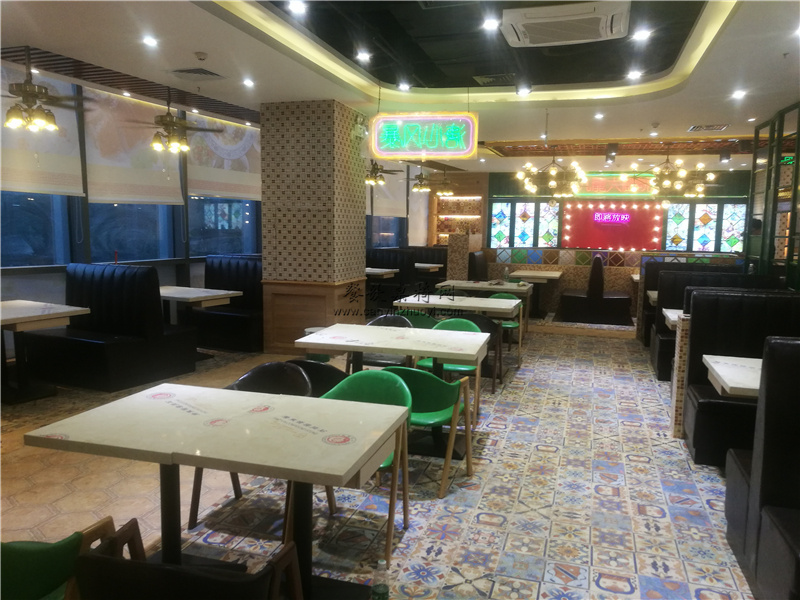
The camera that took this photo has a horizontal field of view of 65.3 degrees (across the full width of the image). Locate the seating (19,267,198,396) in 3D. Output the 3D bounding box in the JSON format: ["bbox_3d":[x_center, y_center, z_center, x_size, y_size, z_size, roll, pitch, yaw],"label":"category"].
[{"bbox_3d":[-2.880,0.204,6.245,1.060,1.130,1.020,3,7,22],"label":"seating"}]

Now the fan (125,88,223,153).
[{"bbox_3d":[-2.412,-1.877,6.531,1.130,0.660,1.130,3,7,24],"label":"fan"}]

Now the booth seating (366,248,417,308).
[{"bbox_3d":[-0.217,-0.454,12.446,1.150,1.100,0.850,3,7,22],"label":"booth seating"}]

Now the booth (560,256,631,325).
[{"bbox_3d":[3.183,-0.226,10.175,1.130,1.070,1.170,3,7,17],"label":"booth"}]

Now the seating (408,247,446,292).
[{"bbox_3d":[0.640,-0.657,14.530,1.050,1.120,0.780,3,7,22],"label":"seating"}]

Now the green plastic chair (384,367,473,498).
[{"bbox_3d":[0.090,0.703,3.614,0.530,0.770,0.510,4,7,26],"label":"green plastic chair"}]

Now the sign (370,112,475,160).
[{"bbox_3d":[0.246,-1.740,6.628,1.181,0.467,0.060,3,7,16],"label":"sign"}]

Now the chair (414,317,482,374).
[{"bbox_3d":[0.400,0.564,5.022,0.543,0.769,0.533,3,7,16],"label":"chair"}]

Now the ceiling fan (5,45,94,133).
[{"bbox_3d":[-3.170,-1.807,5.333,1.250,0.720,1.250,3,7,22],"label":"ceiling fan"}]

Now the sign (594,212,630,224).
[{"bbox_3d":[3.569,-1.368,10.502,0.570,0.190,0.050,3,7,17],"label":"sign"}]

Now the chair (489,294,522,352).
[{"bbox_3d":[1.185,0.335,7.217,0.520,0.770,0.560,3,7,17],"label":"chair"}]

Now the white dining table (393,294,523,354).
[{"bbox_3d":[0.620,0.392,6.632,1.206,0.754,0.784,3,7,16],"label":"white dining table"}]

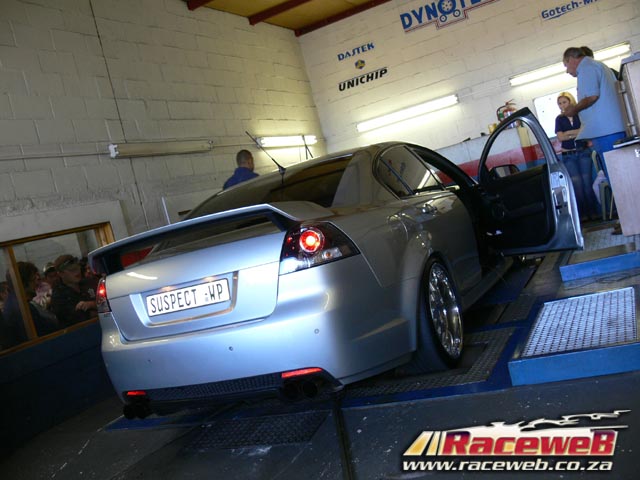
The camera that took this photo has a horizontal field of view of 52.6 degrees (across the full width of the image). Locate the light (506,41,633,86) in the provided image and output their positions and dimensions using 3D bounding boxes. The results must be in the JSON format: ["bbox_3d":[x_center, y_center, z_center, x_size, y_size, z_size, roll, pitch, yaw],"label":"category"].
[{"bbox_3d":[3.209,-2.264,8.402,1.530,0.120,0.090,-13,3,27],"label":"light"}]

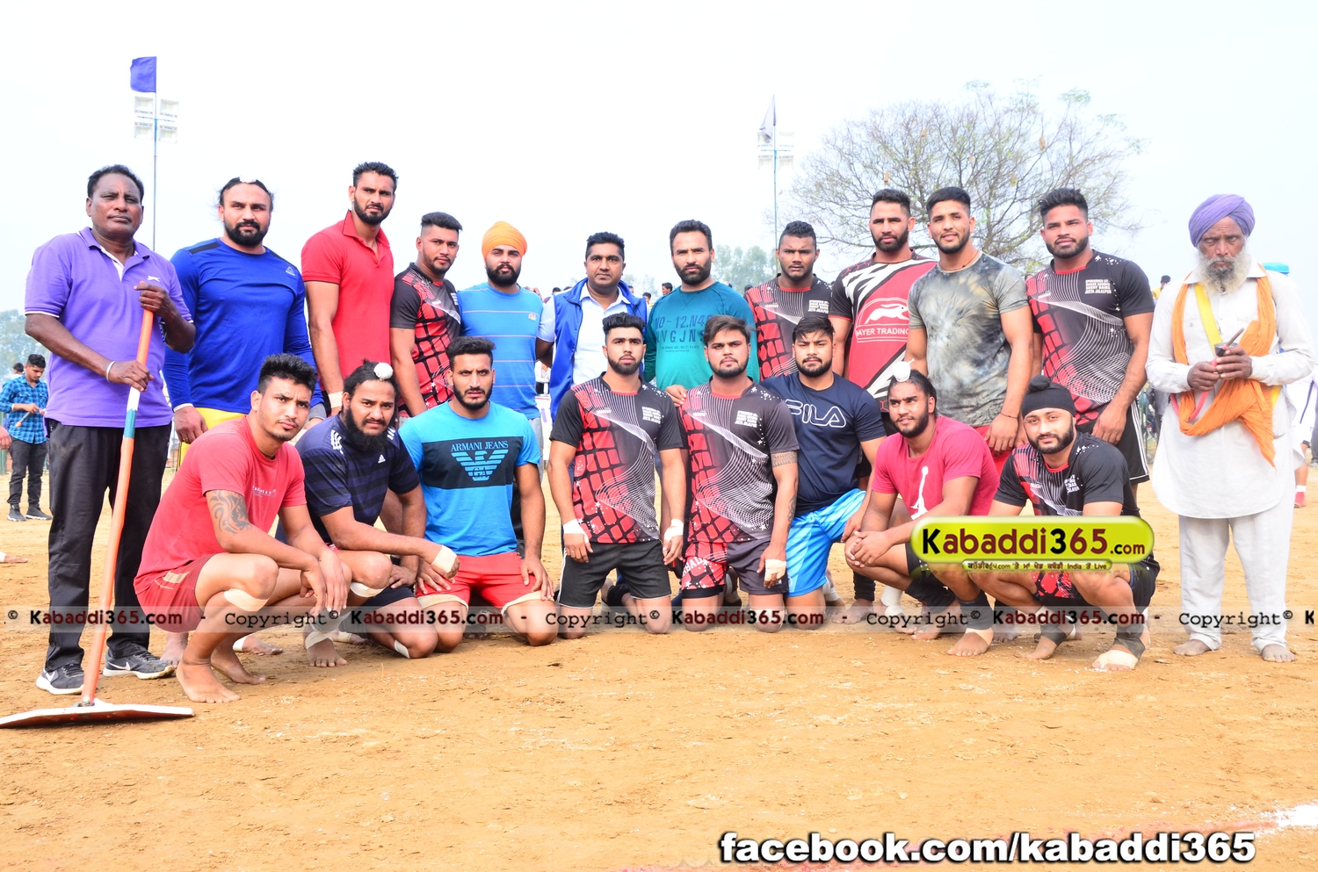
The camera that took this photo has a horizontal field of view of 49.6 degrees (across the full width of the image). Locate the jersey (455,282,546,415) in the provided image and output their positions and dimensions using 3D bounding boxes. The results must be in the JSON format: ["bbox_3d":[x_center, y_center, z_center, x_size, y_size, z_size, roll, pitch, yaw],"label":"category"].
[{"bbox_3d":[-0.698,-0.370,6.250,0.460,0.620,0.270,0,0,-12],"label":"jersey"}]

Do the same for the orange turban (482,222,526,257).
[{"bbox_3d":[-0.674,-0.856,6.220,0.205,0.175,0.235,0,0,-10],"label":"orange turban"}]

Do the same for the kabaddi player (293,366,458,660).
[{"bbox_3d":[-1.083,0.262,5.520,0.540,1.110,0.680,-1,2,-34],"label":"kabaddi player"}]

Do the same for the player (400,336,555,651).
[{"bbox_3d":[-0.745,0.220,5.830,0.620,1.230,0.620,0,0,-10],"label":"player"}]

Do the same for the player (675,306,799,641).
[{"bbox_3d":[0.332,0.139,6.080,0.520,1.310,0.640,0,2,9],"label":"player"}]

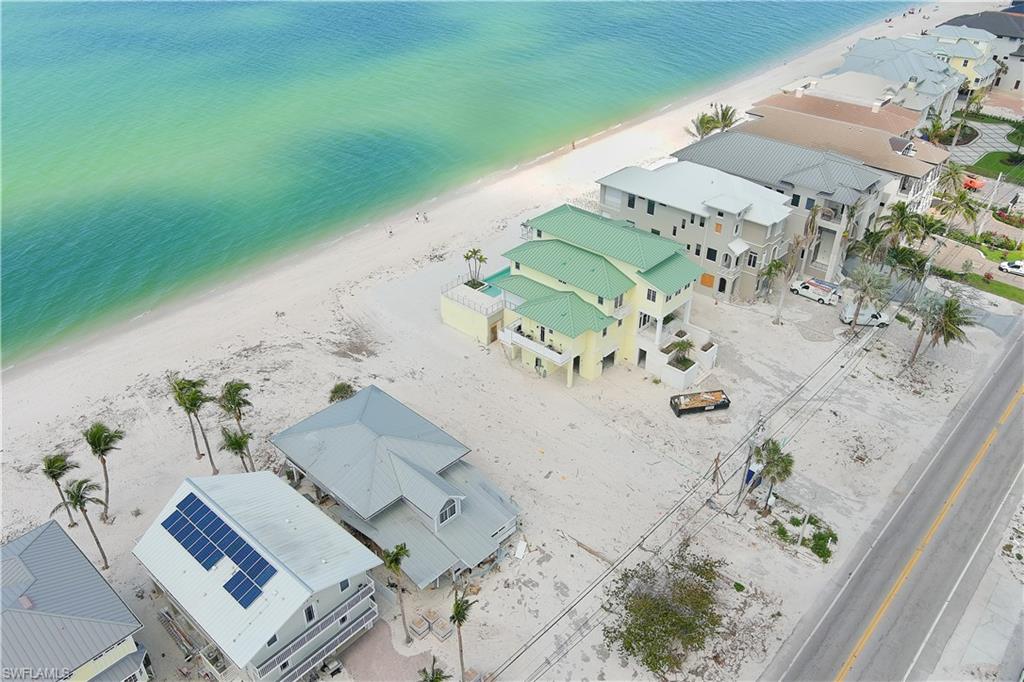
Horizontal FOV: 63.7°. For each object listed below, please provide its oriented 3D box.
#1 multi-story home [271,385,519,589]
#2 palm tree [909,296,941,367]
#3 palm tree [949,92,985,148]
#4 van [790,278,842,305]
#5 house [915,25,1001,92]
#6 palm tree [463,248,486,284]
[{"bbox_3d":[-10.767,12.975,77.851,25.000,7.300,13.900,26,42,35],"label":"multi-story home"},{"bbox_3d":[49.330,-1.090,99.480,4.200,9.160,4.200,-2,32,0],"label":"palm tree"},{"bbox_3d":[89.810,-44.010,164.370,5.200,10.740,5.200,-2,32,0],"label":"palm tree"},{"bbox_3d":[42.600,-7.030,115.750,2.050,2.200,6.100,-28,41,-36],"label":"van"},{"bbox_3d":[99.426,-64.781,190.331,23.000,12.500,23.000,26,42,35],"label":"house"},{"bbox_3d":[-5.060,-10.050,111.840,3.200,4.790,3.000,-2,32,0],"label":"palm tree"}]

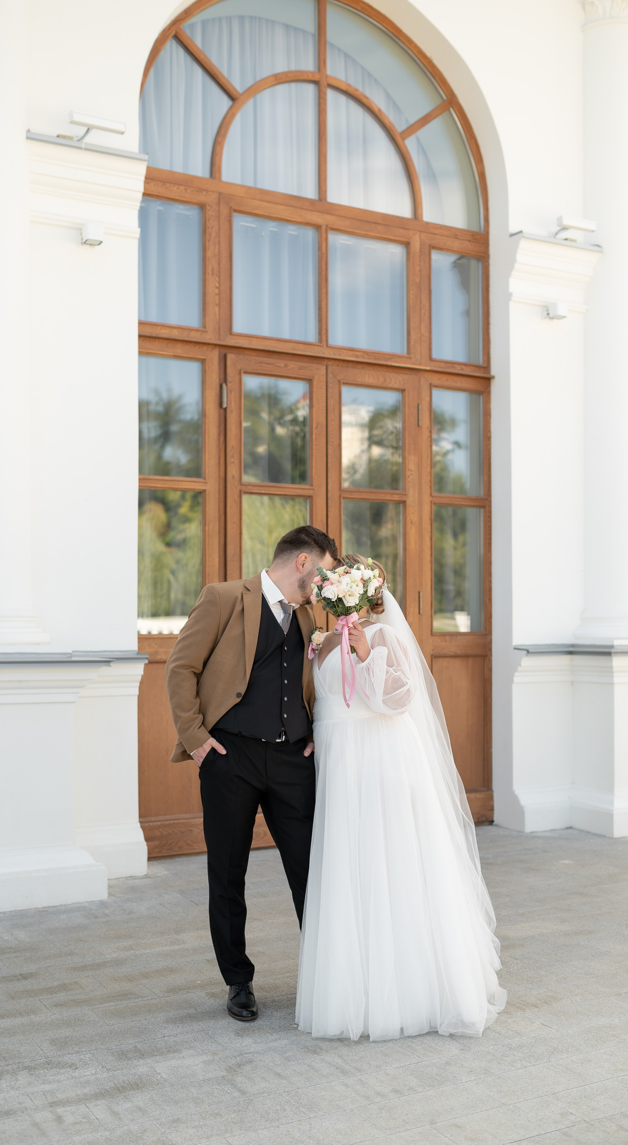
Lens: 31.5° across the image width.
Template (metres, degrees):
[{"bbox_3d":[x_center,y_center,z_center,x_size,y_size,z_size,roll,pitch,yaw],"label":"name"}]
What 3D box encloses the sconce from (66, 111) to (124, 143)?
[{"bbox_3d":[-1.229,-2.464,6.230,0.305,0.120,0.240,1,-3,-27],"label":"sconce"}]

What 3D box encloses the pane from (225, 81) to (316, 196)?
[{"bbox_3d":[-0.276,-2.858,7.203,0.676,0.778,0.030,1,-3,-27],"label":"pane"}]

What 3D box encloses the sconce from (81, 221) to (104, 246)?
[{"bbox_3d":[-1.249,-1.897,6.279,0.095,0.105,0.130,1,-3,-27],"label":"sconce"}]

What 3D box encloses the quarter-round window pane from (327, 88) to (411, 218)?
[{"bbox_3d":[0.388,-2.833,7.539,0.672,0.771,0.030,1,-3,-27],"label":"quarter-round window pane"}]

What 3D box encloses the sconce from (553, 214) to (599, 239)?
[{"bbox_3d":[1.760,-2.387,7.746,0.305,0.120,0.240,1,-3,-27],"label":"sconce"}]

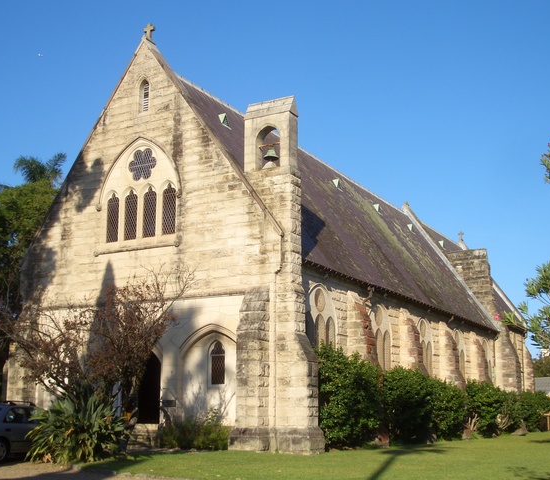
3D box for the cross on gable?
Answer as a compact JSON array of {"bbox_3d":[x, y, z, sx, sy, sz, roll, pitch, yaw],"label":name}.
[{"bbox_3d":[-5.123,-8.544,30.930,0.520,0.800,0.200,-7,-15,30],"label":"cross on gable"}]

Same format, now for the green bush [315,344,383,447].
[{"bbox_3d":[2.511,5.690,27.100,1.700,3.400,3.500,-7,-15,30],"label":"green bush"}]

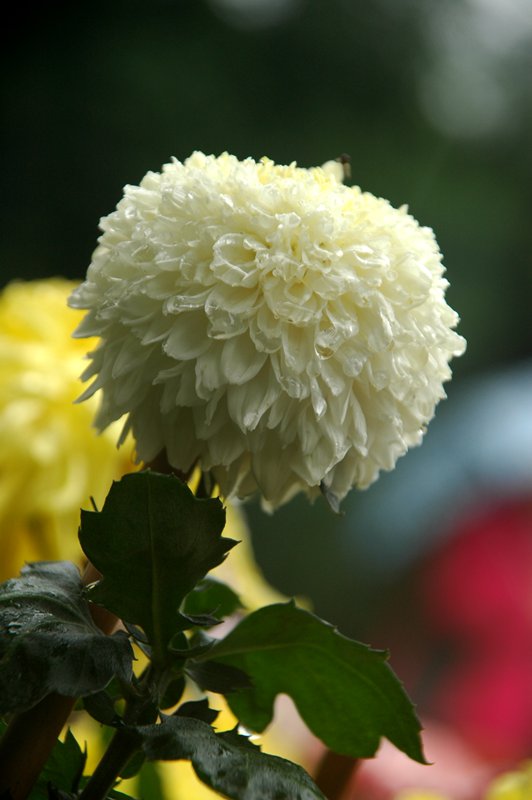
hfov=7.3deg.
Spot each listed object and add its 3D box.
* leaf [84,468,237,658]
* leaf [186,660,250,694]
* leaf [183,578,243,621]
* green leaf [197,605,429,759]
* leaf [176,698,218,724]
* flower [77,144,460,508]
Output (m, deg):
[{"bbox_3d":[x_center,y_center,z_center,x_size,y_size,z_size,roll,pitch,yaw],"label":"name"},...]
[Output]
[{"bbox_3d":[-0.035,0.053,1.320,0.050,0.062,0.018,0,3,0],"label":"leaf"},{"bbox_3d":[-0.015,0.089,1.325,0.022,0.011,0.010,11,6,0],"label":"leaf"},{"bbox_3d":[-0.018,0.064,1.330,0.020,0.014,0.013,0,3,0],"label":"leaf"},{"bbox_3d":[0.015,0.090,1.330,0.084,0.045,0.030,21,3,-5],"label":"green leaf"},{"bbox_3d":[-0.022,0.100,1.330,0.015,0.009,0.007,0,3,0],"label":"leaf"},{"bbox_3d":[0.000,-0.023,1.330,0.127,0.113,0.115,0,3,-3],"label":"flower"}]

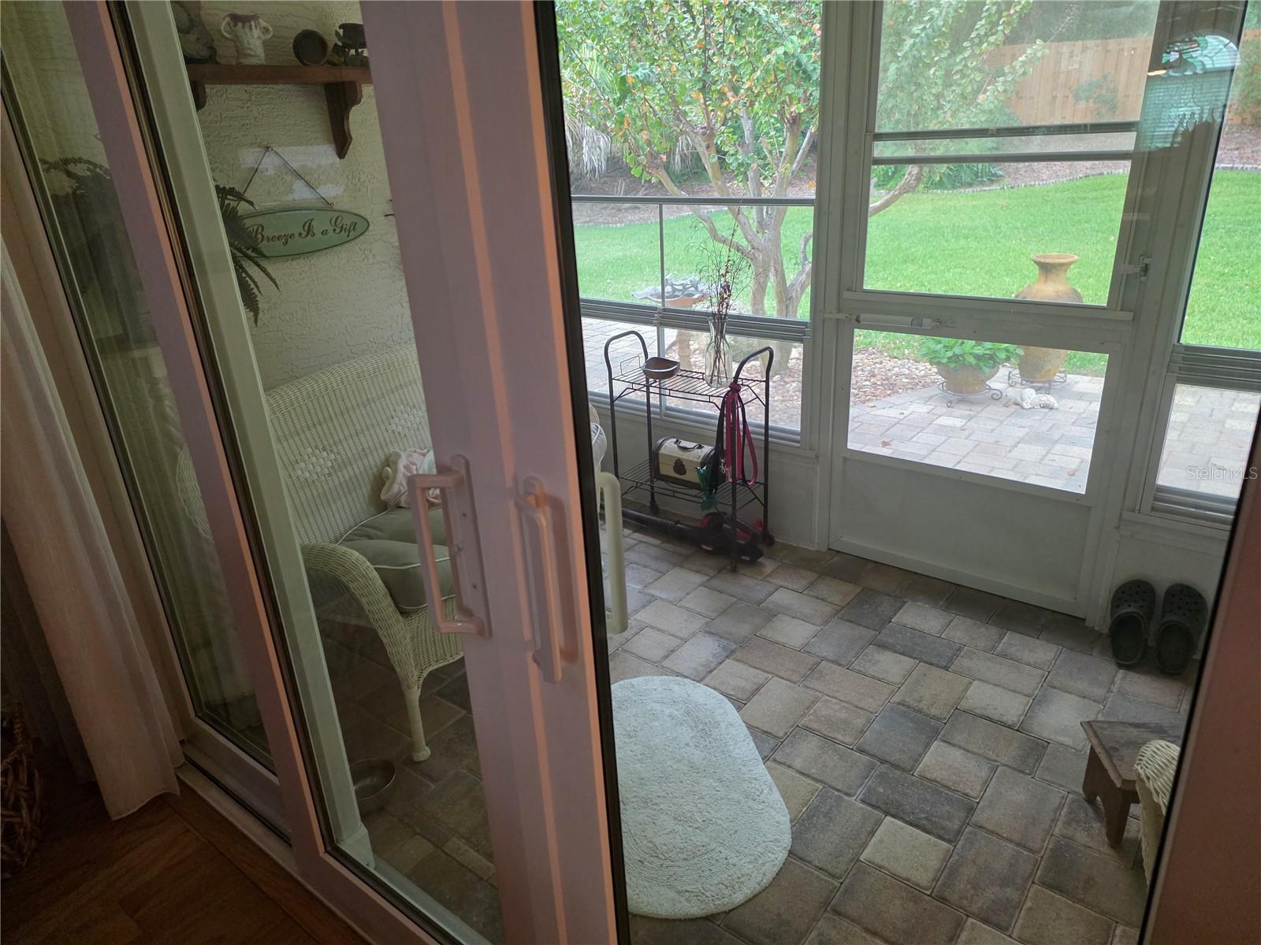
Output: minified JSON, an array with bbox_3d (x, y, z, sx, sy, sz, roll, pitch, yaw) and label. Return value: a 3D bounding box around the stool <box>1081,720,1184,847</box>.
[{"bbox_3d":[1.188,0.681,1.816,0.350,0.197,0.203,0,22,5],"label":"stool"}]

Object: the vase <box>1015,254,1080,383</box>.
[{"bbox_3d":[2.402,-0.884,4.841,0.355,0.712,0.355,9,25,26],"label":"vase"}]

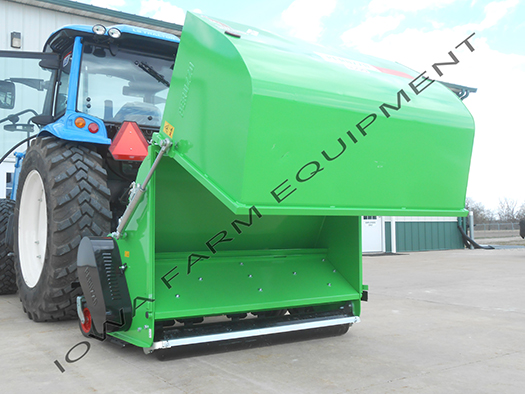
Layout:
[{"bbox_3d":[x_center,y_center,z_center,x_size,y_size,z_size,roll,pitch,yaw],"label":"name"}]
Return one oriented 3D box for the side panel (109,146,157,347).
[{"bbox_3d":[-0.972,0.349,4.068,0.060,1.310,0.920,2,-3,-34],"label":"side panel"}]

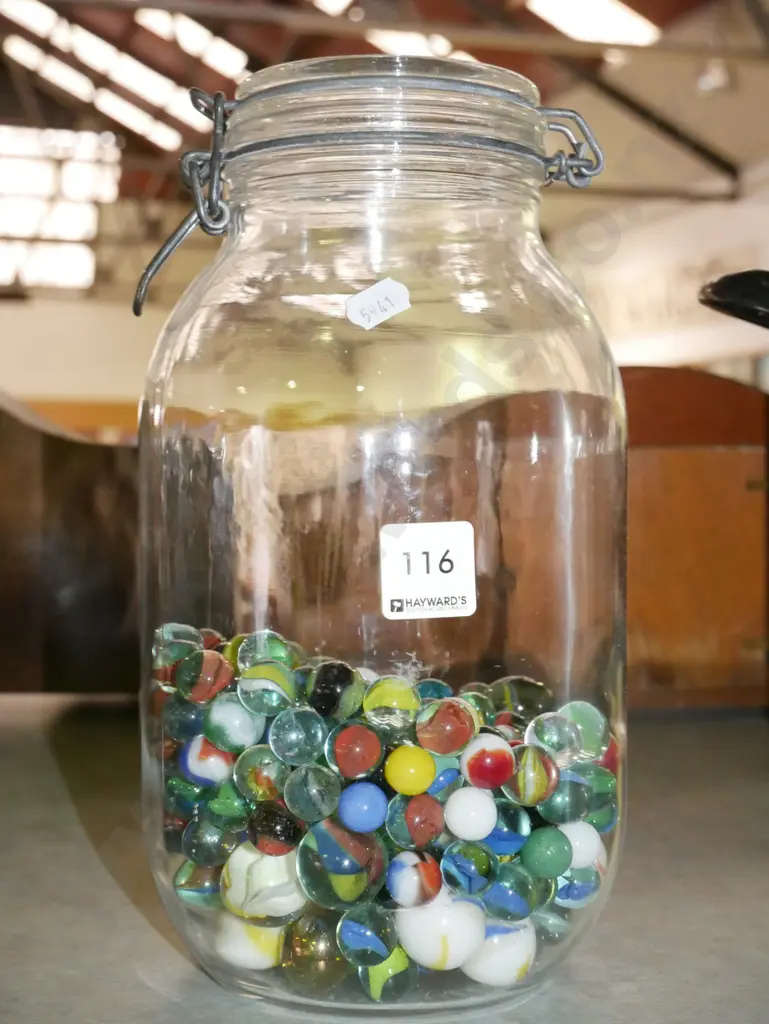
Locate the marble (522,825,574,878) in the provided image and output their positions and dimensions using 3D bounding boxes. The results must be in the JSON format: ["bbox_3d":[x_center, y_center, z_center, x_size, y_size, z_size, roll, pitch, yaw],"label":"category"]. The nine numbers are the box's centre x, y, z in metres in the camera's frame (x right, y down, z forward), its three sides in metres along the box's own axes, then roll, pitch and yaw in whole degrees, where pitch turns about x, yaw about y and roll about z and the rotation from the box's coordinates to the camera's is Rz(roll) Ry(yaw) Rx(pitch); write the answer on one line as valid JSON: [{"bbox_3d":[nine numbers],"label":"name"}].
[{"bbox_3d":[0.045,0.094,0.410,0.015,0.015,0.015,1,4,0],"label":"marble"}]

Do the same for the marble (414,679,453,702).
[{"bbox_3d":[0.015,0.062,0.482,0.016,0.016,0.016,0,5,0],"label":"marble"}]

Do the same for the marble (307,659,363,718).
[{"bbox_3d":[-0.013,0.048,0.402,0.016,0.016,0.016,1,4,0],"label":"marble"}]

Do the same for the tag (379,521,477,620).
[{"bbox_3d":[0.012,0.016,0.408,0.026,0.027,0.001,-2,3,-9],"label":"tag"}]

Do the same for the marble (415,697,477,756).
[{"bbox_3d":[0.017,0.060,0.410,0.016,0.016,0.016,0,5,0],"label":"marble"}]

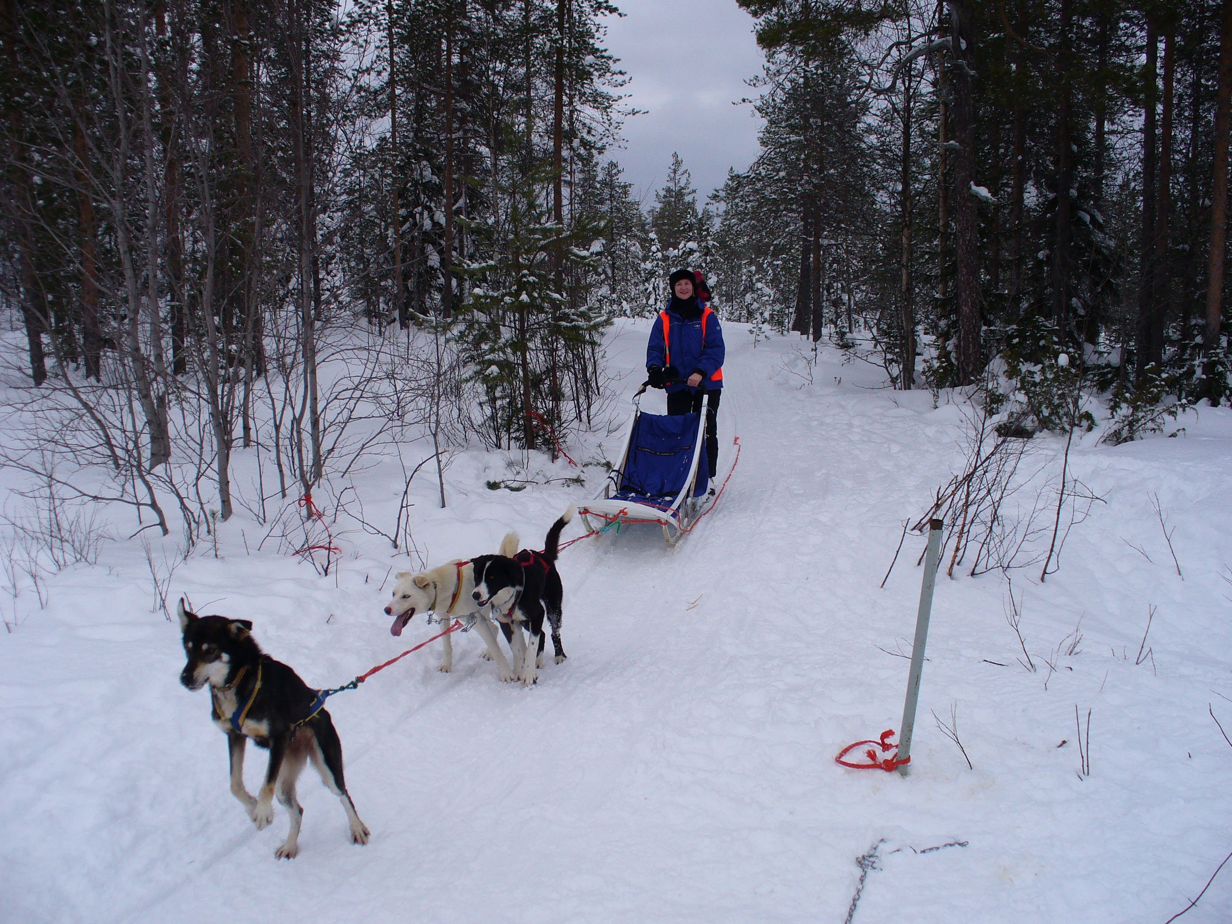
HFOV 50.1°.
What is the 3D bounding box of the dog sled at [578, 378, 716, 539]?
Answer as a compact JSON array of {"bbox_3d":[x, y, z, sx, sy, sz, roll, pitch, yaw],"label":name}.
[{"bbox_3d":[0.337,-0.083,9.739,0.620,0.940,2.050,1,8,14],"label":"dog sled"}]

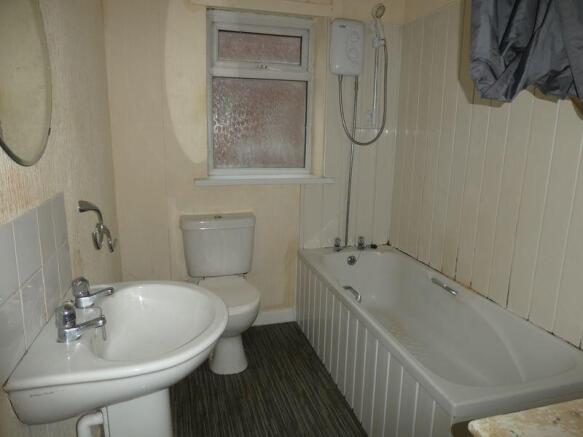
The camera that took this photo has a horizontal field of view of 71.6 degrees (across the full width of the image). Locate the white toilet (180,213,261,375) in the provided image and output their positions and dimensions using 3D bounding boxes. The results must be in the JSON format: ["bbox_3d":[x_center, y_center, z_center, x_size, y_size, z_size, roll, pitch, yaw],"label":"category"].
[{"bbox_3d":[-0.407,0.446,2.414,0.450,0.830,0.650,-2,12,-15],"label":"white toilet"}]

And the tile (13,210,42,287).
[{"bbox_3d":[-0.643,0.065,0.982,0.010,0.153,0.157,-2,12,-15],"label":"tile"}]

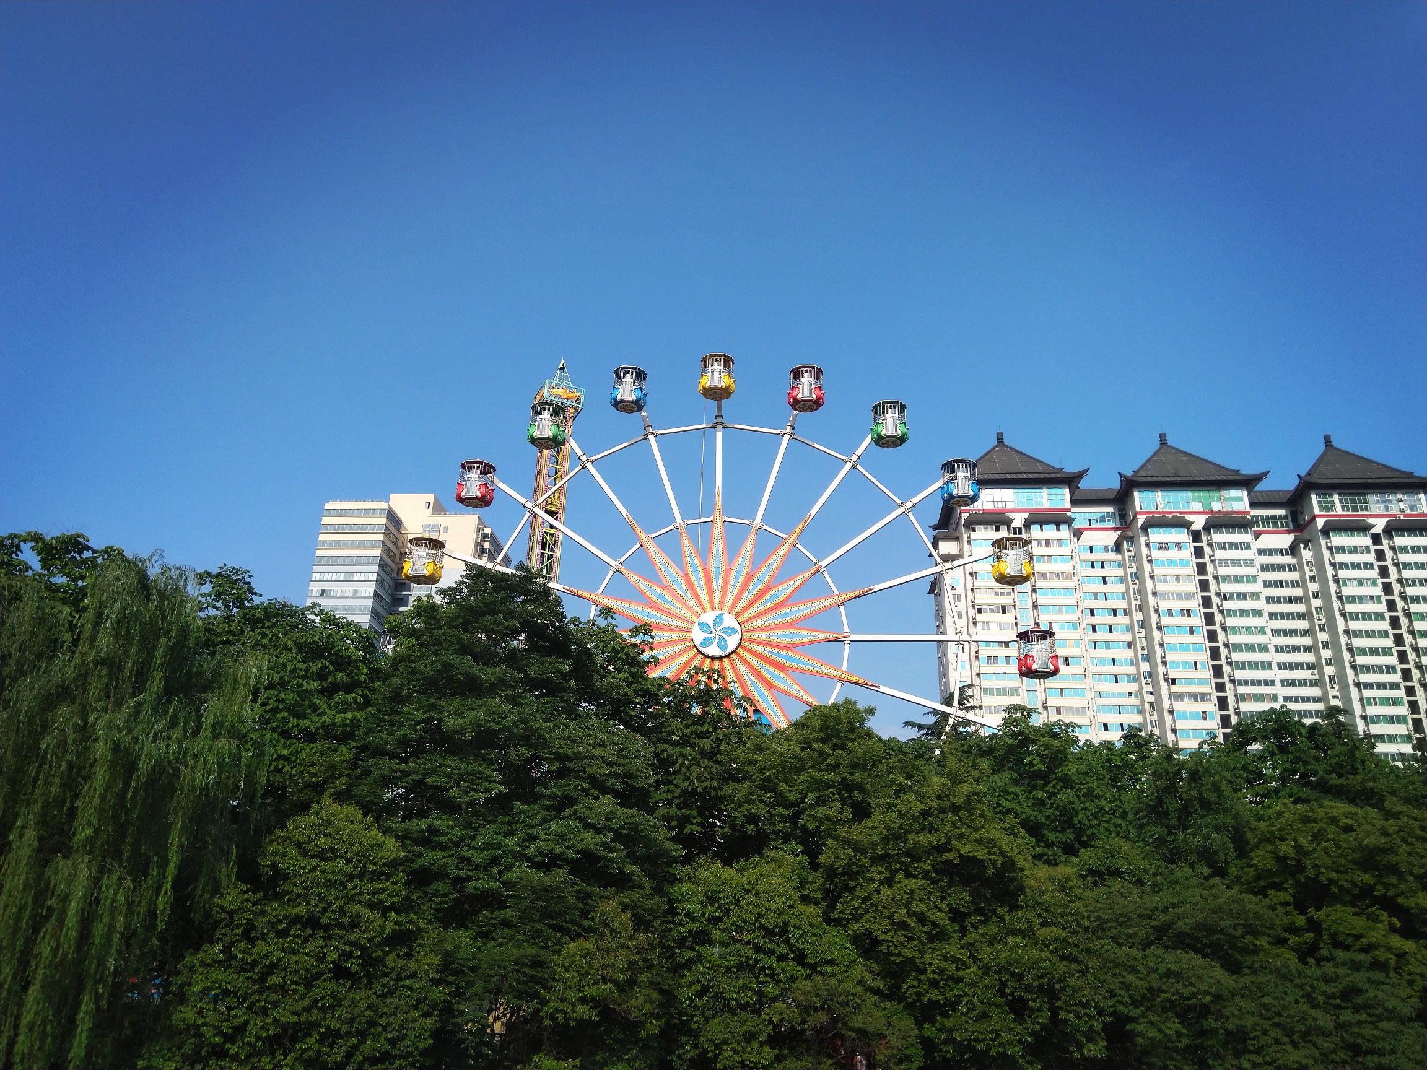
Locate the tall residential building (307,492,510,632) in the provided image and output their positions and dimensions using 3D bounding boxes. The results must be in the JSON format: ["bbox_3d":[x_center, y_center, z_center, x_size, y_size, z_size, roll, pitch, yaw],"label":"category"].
[{"bbox_3d":[-60.720,39.321,213.098,27.448,97.628,36.660,0,-23,4],"label":"tall residential building"}]

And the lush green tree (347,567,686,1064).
[{"bbox_3d":[-7.056,8.955,38.184,11.700,17.000,11.200,0,-23,4],"label":"lush green tree"}]

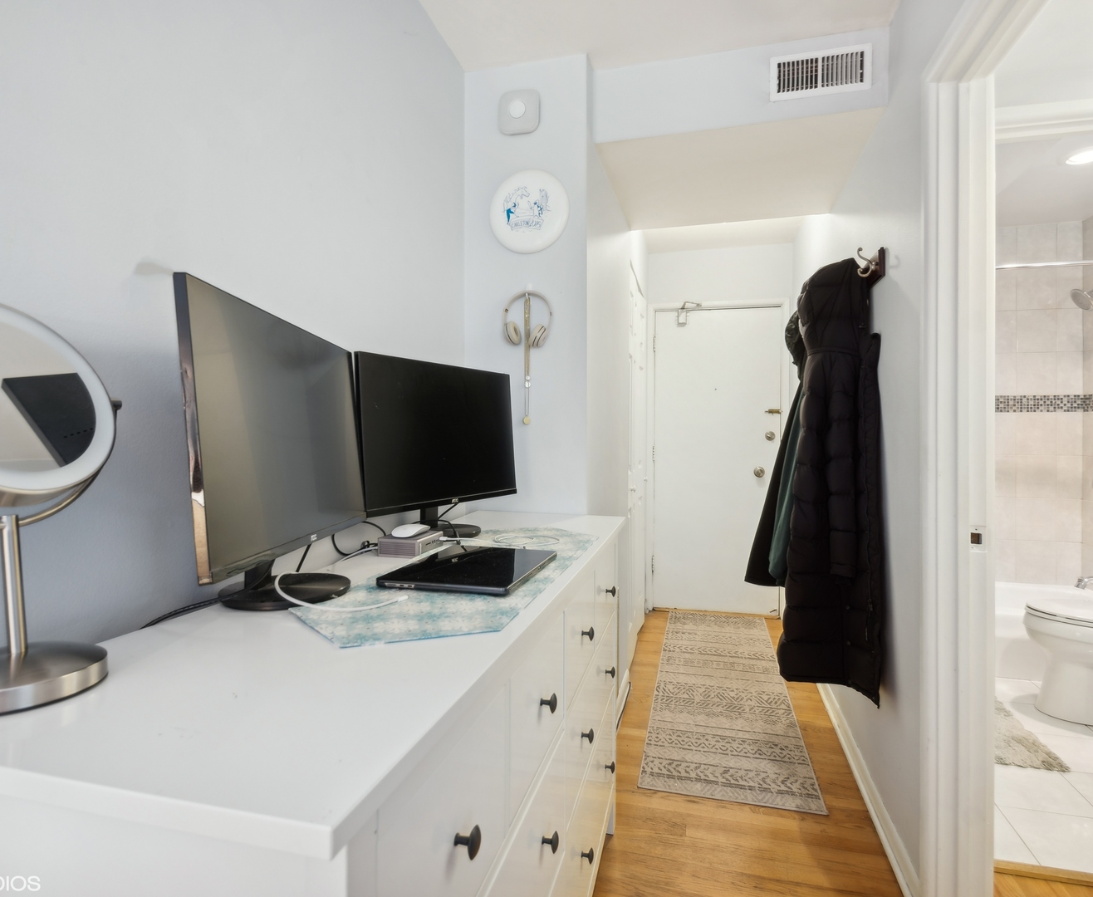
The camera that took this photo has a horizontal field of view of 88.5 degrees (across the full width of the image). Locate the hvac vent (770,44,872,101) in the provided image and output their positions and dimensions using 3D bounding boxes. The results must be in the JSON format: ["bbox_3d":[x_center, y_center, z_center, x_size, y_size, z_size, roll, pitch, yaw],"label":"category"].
[{"bbox_3d":[0.849,-1.158,1.733,0.292,0.142,0.020,0,1,15],"label":"hvac vent"}]

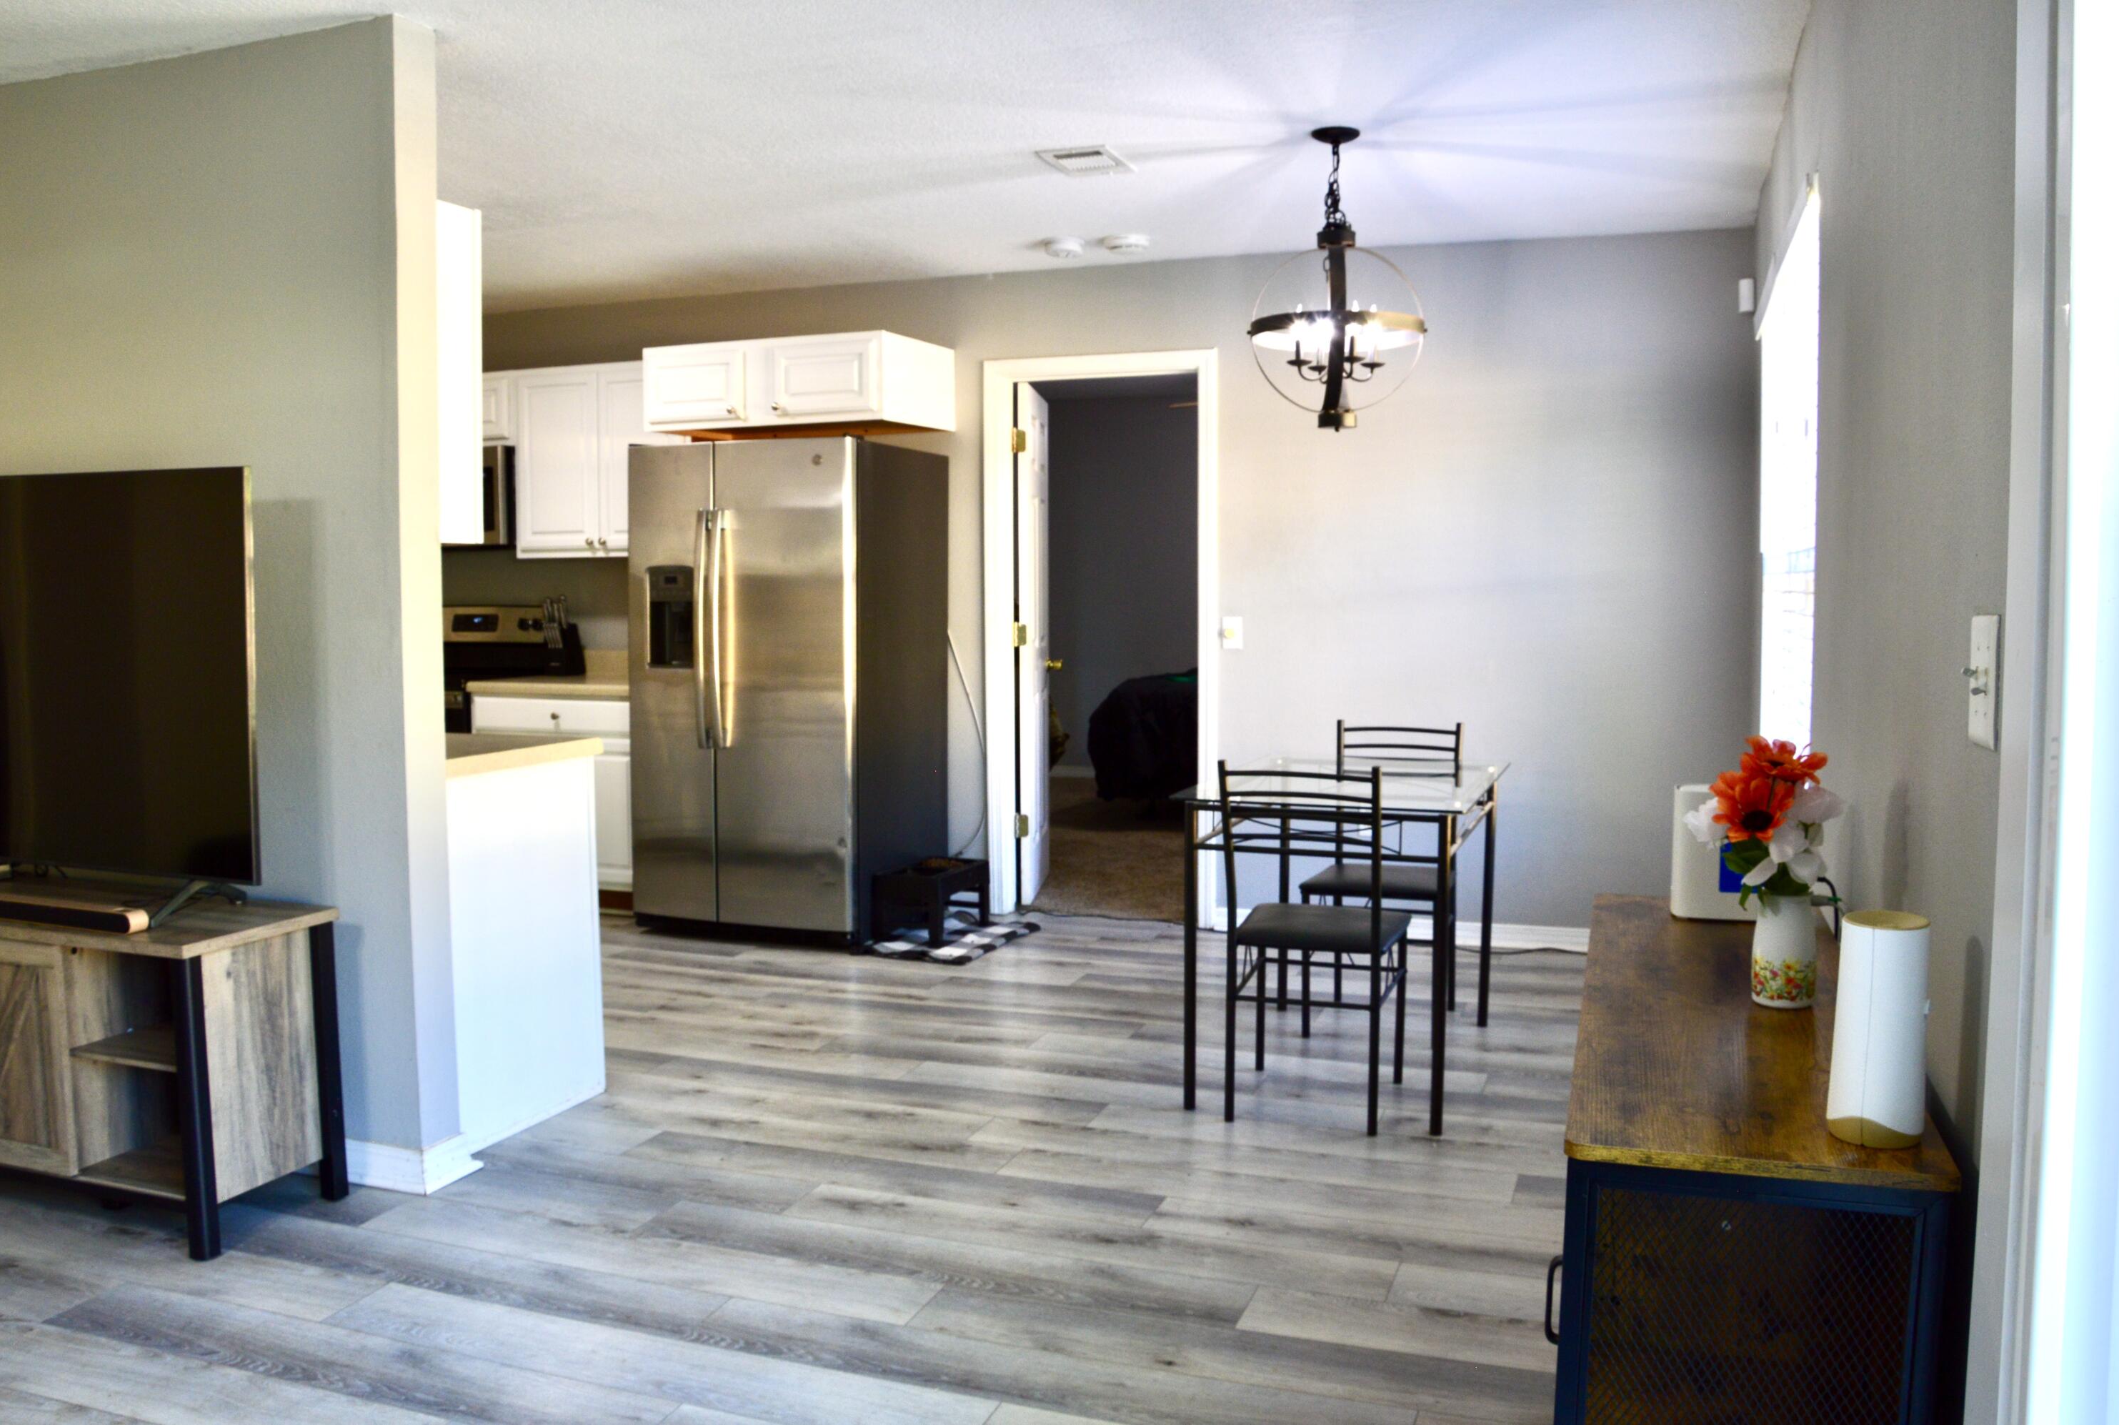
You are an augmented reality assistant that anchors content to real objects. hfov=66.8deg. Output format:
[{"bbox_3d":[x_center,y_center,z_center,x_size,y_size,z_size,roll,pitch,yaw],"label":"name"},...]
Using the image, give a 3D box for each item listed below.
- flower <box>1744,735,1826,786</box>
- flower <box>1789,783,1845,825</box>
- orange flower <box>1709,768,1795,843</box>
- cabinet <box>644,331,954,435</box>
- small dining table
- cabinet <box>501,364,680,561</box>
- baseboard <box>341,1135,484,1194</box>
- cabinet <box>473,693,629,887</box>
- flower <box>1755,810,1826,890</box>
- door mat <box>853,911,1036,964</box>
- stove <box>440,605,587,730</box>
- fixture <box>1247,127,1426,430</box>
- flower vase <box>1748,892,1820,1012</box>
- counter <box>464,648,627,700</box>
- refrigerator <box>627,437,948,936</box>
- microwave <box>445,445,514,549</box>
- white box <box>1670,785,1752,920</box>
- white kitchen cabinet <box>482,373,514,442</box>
[{"bbox_3d":[0.885,0.058,1.955,0.100,0.060,0.090,1,4,24],"label":"flower"},{"bbox_3d":[0.926,0.111,1.965,0.070,0.055,0.065,2,4,25],"label":"flower"},{"bbox_3d":[0.828,0.111,1.920,0.104,0.090,0.070,1,4,23],"label":"orange flower"},{"bbox_3d":[-0.960,-1.197,5.992,0.965,0.308,0.620,1,4,20],"label":"cabinet"},{"bbox_3d":[0.756,0.539,4.113,0.662,0.742,1.125,1,4,20],"label":"small dining table"},{"bbox_3d":[-1.770,-0.995,6.455,0.755,0.755,0.330,1,4,20],"label":"cabinet"},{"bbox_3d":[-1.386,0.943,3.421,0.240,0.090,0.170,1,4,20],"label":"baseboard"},{"bbox_3d":[-1.875,0.341,6.621,0.820,0.830,0.620,1,4,20],"label":"cabinet"},{"bbox_3d":[0.869,0.163,1.910,0.088,0.095,0.080,1,4,25],"label":"flower"},{"bbox_3d":[-0.387,0.829,5.912,0.450,0.015,0.720,1,4,24],"label":"door mat"},{"bbox_3d":[-2.637,0.177,6.859,0.760,1.200,0.680,1,4,20],"label":"stove"},{"bbox_3d":[0.717,-1.120,4.184,0.455,0.759,0.455,1,4,20],"label":"fixture"},{"bbox_3d":[0.881,0.287,1.956,0.081,0.129,0.081,1,4,20],"label":"flower vase"},{"bbox_3d":[-1.790,-0.162,6.349,0.800,0.147,0.645,1,4,20],"label":"counter"},{"bbox_3d":[-0.996,-0.087,5.945,0.890,1.748,0.840,1,4,20],"label":"refrigerator"},{"bbox_3d":[-2.499,-0.883,6.691,0.760,0.410,0.400,1,4,20],"label":"microwave"},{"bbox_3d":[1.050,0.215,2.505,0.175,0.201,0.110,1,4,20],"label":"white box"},{"bbox_3d":[-2.485,-1.241,6.700,0.763,0.297,0.330,1,4,20],"label":"white kitchen cabinet"}]

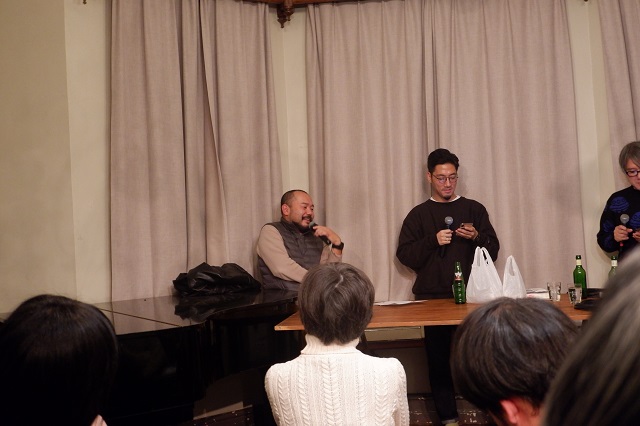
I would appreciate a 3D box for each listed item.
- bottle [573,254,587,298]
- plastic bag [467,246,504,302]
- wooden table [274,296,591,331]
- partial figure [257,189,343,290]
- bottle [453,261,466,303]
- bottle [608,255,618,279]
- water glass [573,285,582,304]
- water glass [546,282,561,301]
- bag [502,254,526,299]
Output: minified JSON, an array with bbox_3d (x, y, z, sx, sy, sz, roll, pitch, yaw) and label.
[{"bbox_3d":[1.447,0.353,4.183,0.073,0.245,0.073,-3,1,0],"label":"bottle"},{"bbox_3d":[0.916,0.344,4.207,0.195,0.315,0.150,-3,1,0],"label":"plastic bag"},{"bbox_3d":[0.770,0.887,3.984,1.900,0.750,0.740,-3,1,4],"label":"wooden table"},{"bbox_3d":[-0.019,0.576,4.461,0.600,1.432,0.800,-4,1,-40],"label":"partial figure"},{"bbox_3d":[0.783,0.389,4.202,0.062,0.238,0.062,-3,1,0],"label":"bottle"},{"bbox_3d":[1.595,0.356,4.034,0.073,0.245,0.073,-3,1,0],"label":"bottle"},{"bbox_3d":[1.360,0.434,3.985,0.073,0.100,0.073,-3,1,0],"label":"water glass"},{"bbox_3d":[1.291,0.434,4.140,0.073,0.100,0.073,-3,1,0],"label":"water glass"},{"bbox_3d":[1.092,0.365,4.233,0.125,0.255,0.110,-3,1,0],"label":"bag"}]

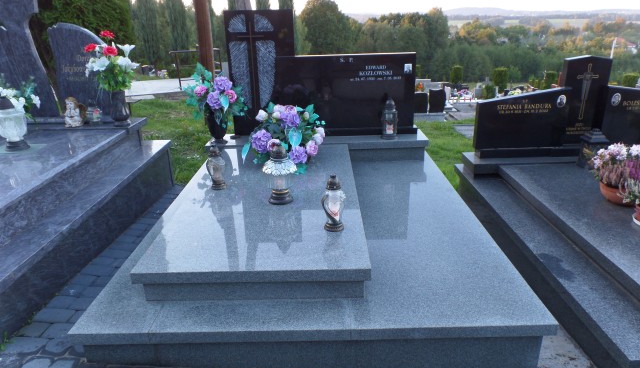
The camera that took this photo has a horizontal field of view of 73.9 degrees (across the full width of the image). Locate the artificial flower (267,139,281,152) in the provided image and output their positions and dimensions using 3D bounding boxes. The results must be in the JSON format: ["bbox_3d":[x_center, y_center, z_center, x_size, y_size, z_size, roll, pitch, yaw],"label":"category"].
[{"bbox_3d":[-0.333,-0.277,3.061,0.095,0.090,0.080,6,23,18],"label":"artificial flower"}]

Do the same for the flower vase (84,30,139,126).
[{"bbox_3d":[-1.828,-0.917,3.731,0.400,0.820,0.360,-1,21,1],"label":"flower vase"}]

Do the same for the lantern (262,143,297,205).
[{"bbox_3d":[-0.243,-0.068,2.536,0.206,0.357,0.206,-1,21,1],"label":"lantern"}]

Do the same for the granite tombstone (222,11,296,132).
[{"bbox_3d":[-0.475,-0.917,3.583,0.548,1.008,0.099,-1,22,1],"label":"granite tombstone"}]

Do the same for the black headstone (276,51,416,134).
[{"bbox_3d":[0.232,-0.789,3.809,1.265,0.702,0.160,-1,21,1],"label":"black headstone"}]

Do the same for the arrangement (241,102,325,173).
[{"bbox_3d":[-0.275,-0.372,3.198,0.600,0.450,0.460,-1,21,1],"label":"arrangement"}]

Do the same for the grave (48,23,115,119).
[{"bbox_3d":[-2.078,-0.992,3.857,0.683,0.877,0.120,-1,21,1],"label":"grave"}]

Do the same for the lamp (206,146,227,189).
[{"bbox_3d":[-0.672,-0.112,2.774,0.121,0.288,0.115,-1,21,1],"label":"lamp"}]

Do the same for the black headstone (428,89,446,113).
[{"bbox_3d":[2.770,-1.964,10.000,0.400,0.580,0.100,-1,21,1],"label":"black headstone"}]

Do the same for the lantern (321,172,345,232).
[{"bbox_3d":[0.073,0.090,2.189,0.126,0.298,0.120,-1,21,1],"label":"lantern"}]

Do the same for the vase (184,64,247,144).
[{"bbox_3d":[-0.902,-0.682,3.673,0.500,0.650,0.400,-1,21,1],"label":"vase"}]

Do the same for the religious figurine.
[{"bbox_3d":[-2.238,-0.661,3.863,0.155,0.270,0.150,-1,21,1],"label":"religious figurine"}]

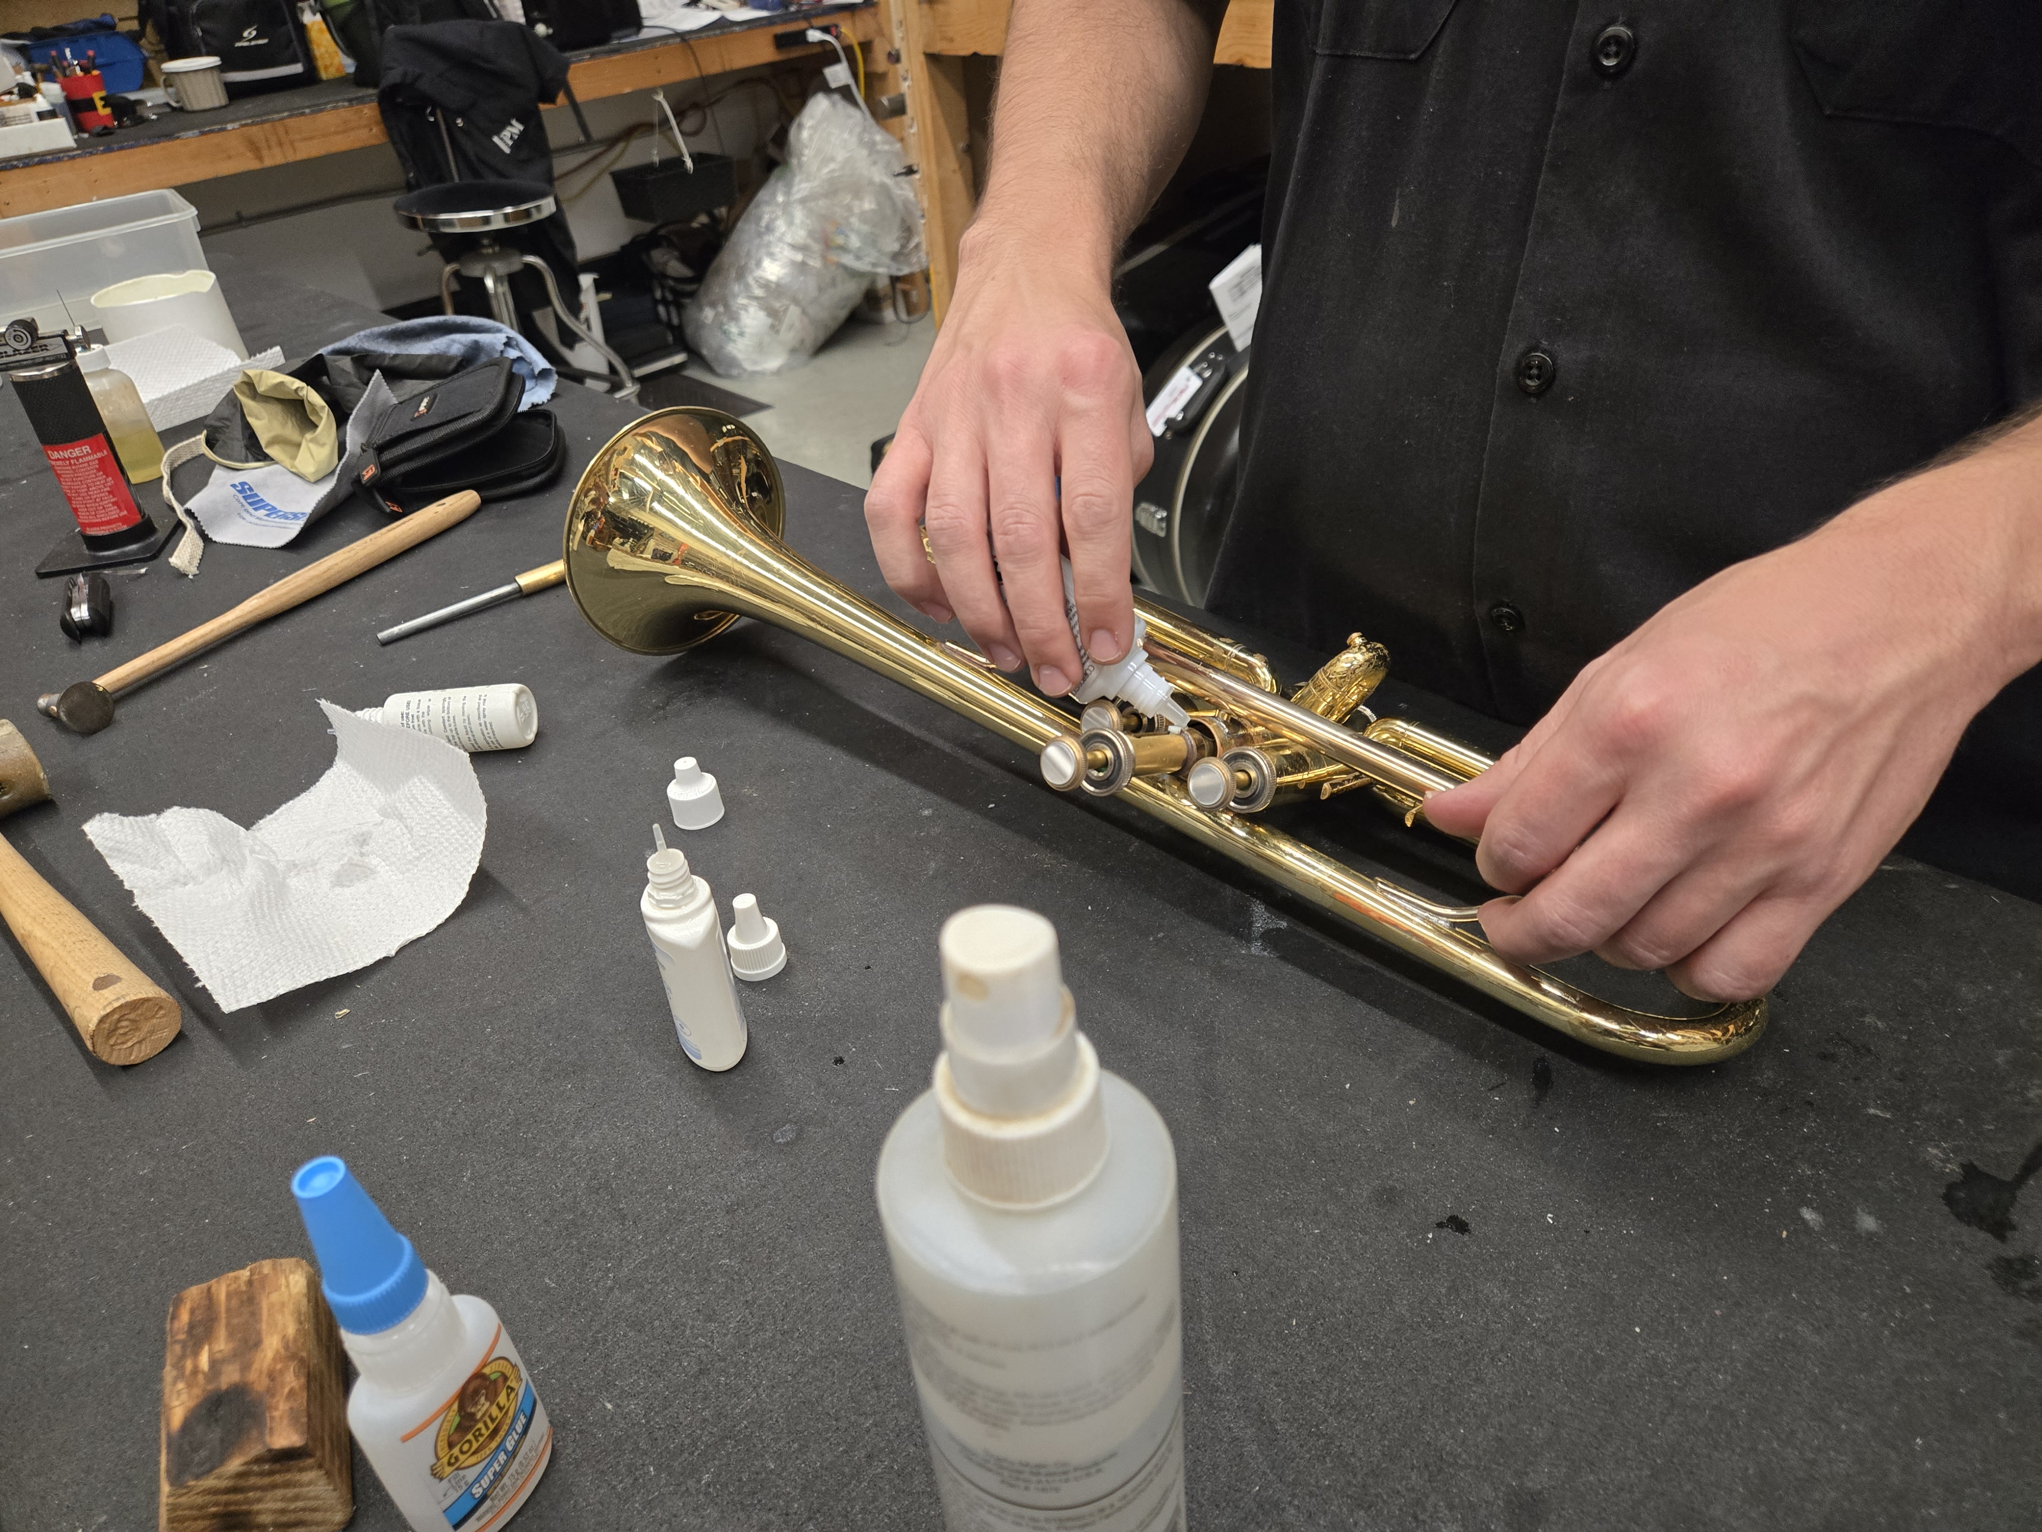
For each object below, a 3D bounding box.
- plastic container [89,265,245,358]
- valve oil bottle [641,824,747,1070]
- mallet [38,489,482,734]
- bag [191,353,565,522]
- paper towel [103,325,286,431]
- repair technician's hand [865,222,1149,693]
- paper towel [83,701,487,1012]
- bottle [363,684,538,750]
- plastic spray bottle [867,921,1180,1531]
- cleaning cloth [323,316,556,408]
[{"bbox_3d":[-0.725,-0.370,1.163,0.100,0.078,0.100,-23,37,-24],"label":"plastic container"},{"bbox_3d":[-0.104,0.053,0.426,0.024,0.088,0.037,-22,37,-23],"label":"valve oil bottle"},{"bbox_3d":[-0.404,-0.095,0.750,0.050,0.027,0.282,12,36,25],"label":"mallet"},{"bbox_3d":[-0.434,-0.237,0.925,0.240,0.073,0.150,0,34,8],"label":"bag"},{"bbox_3d":[-0.687,-0.334,1.127,0.108,0.050,0.162,-28,39,-30],"label":"paper towel"},{"bbox_3d":[-0.004,-0.111,0.475,0.096,0.085,0.175,-2,63,-1],"label":"repair technician's hand"},{"bbox_3d":[-0.283,0.025,0.533,0.180,0.043,0.115,25,44,38],"label":"paper towel"},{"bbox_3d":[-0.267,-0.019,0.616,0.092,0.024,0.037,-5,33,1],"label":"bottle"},{"bbox_3d":[0.004,0.101,0.255,0.052,0.179,0.052,-4,33,2],"label":"plastic spray bottle"},{"bbox_3d":[-0.456,-0.312,1.043,0.185,0.065,0.115,-21,36,-22],"label":"cleaning cloth"}]

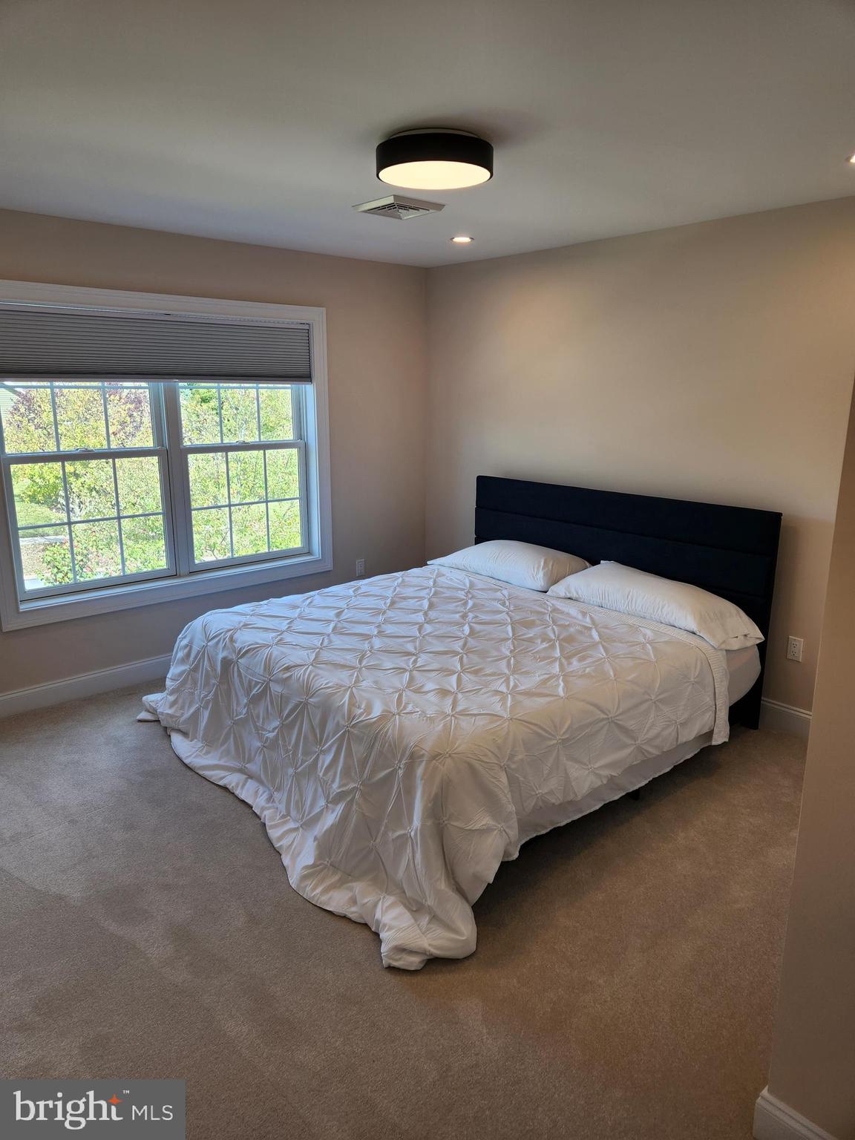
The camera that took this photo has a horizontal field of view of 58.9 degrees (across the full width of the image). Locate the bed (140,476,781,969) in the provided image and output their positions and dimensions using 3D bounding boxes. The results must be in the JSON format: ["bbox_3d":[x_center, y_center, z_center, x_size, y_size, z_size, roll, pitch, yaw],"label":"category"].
[{"bbox_3d":[0.106,0.277,3.625,2.360,1.089,2.234,-12,18,-40],"label":"bed"}]

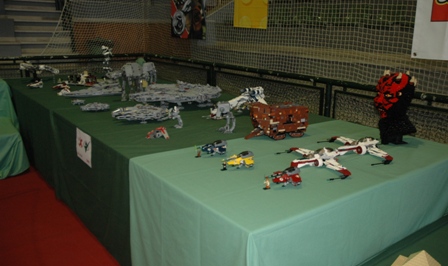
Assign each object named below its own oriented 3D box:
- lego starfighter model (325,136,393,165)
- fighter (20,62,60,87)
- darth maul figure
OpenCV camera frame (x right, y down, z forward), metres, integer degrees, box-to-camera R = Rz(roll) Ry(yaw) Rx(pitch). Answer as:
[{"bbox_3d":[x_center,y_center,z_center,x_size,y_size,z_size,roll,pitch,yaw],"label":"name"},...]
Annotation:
[{"bbox_3d":[0.758,0.089,2.314,0.330,0.104,0.430,-5,15,-24],"label":"lego starfighter model"},{"bbox_3d":[-2.341,-0.787,5.227,0.520,0.260,0.350,-6,16,-27],"label":"fighter"},{"bbox_3d":[1.082,-0.164,2.629,0.270,0.455,0.240,-2,14,-12],"label":"darth maul figure"}]

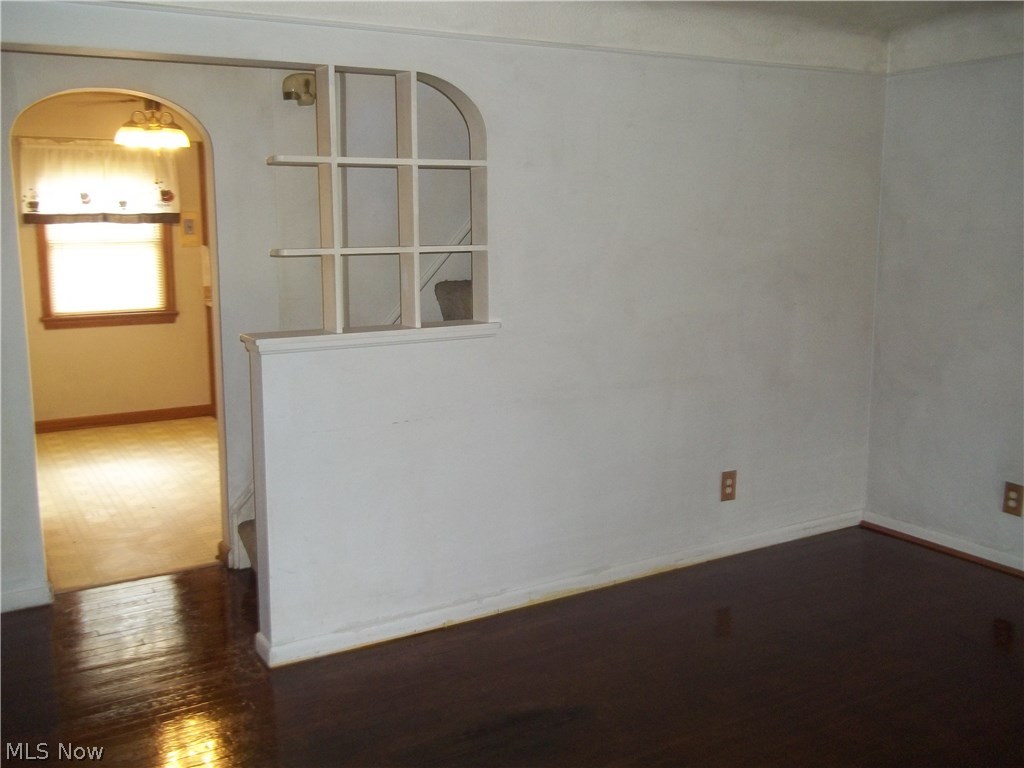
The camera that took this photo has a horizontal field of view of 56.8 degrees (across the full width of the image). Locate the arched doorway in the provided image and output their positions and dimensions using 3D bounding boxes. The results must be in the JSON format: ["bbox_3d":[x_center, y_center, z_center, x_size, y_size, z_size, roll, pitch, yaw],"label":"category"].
[{"bbox_3d":[-1.584,-0.156,3.895,0.747,2.022,0.138,-6,11,-29],"label":"arched doorway"}]

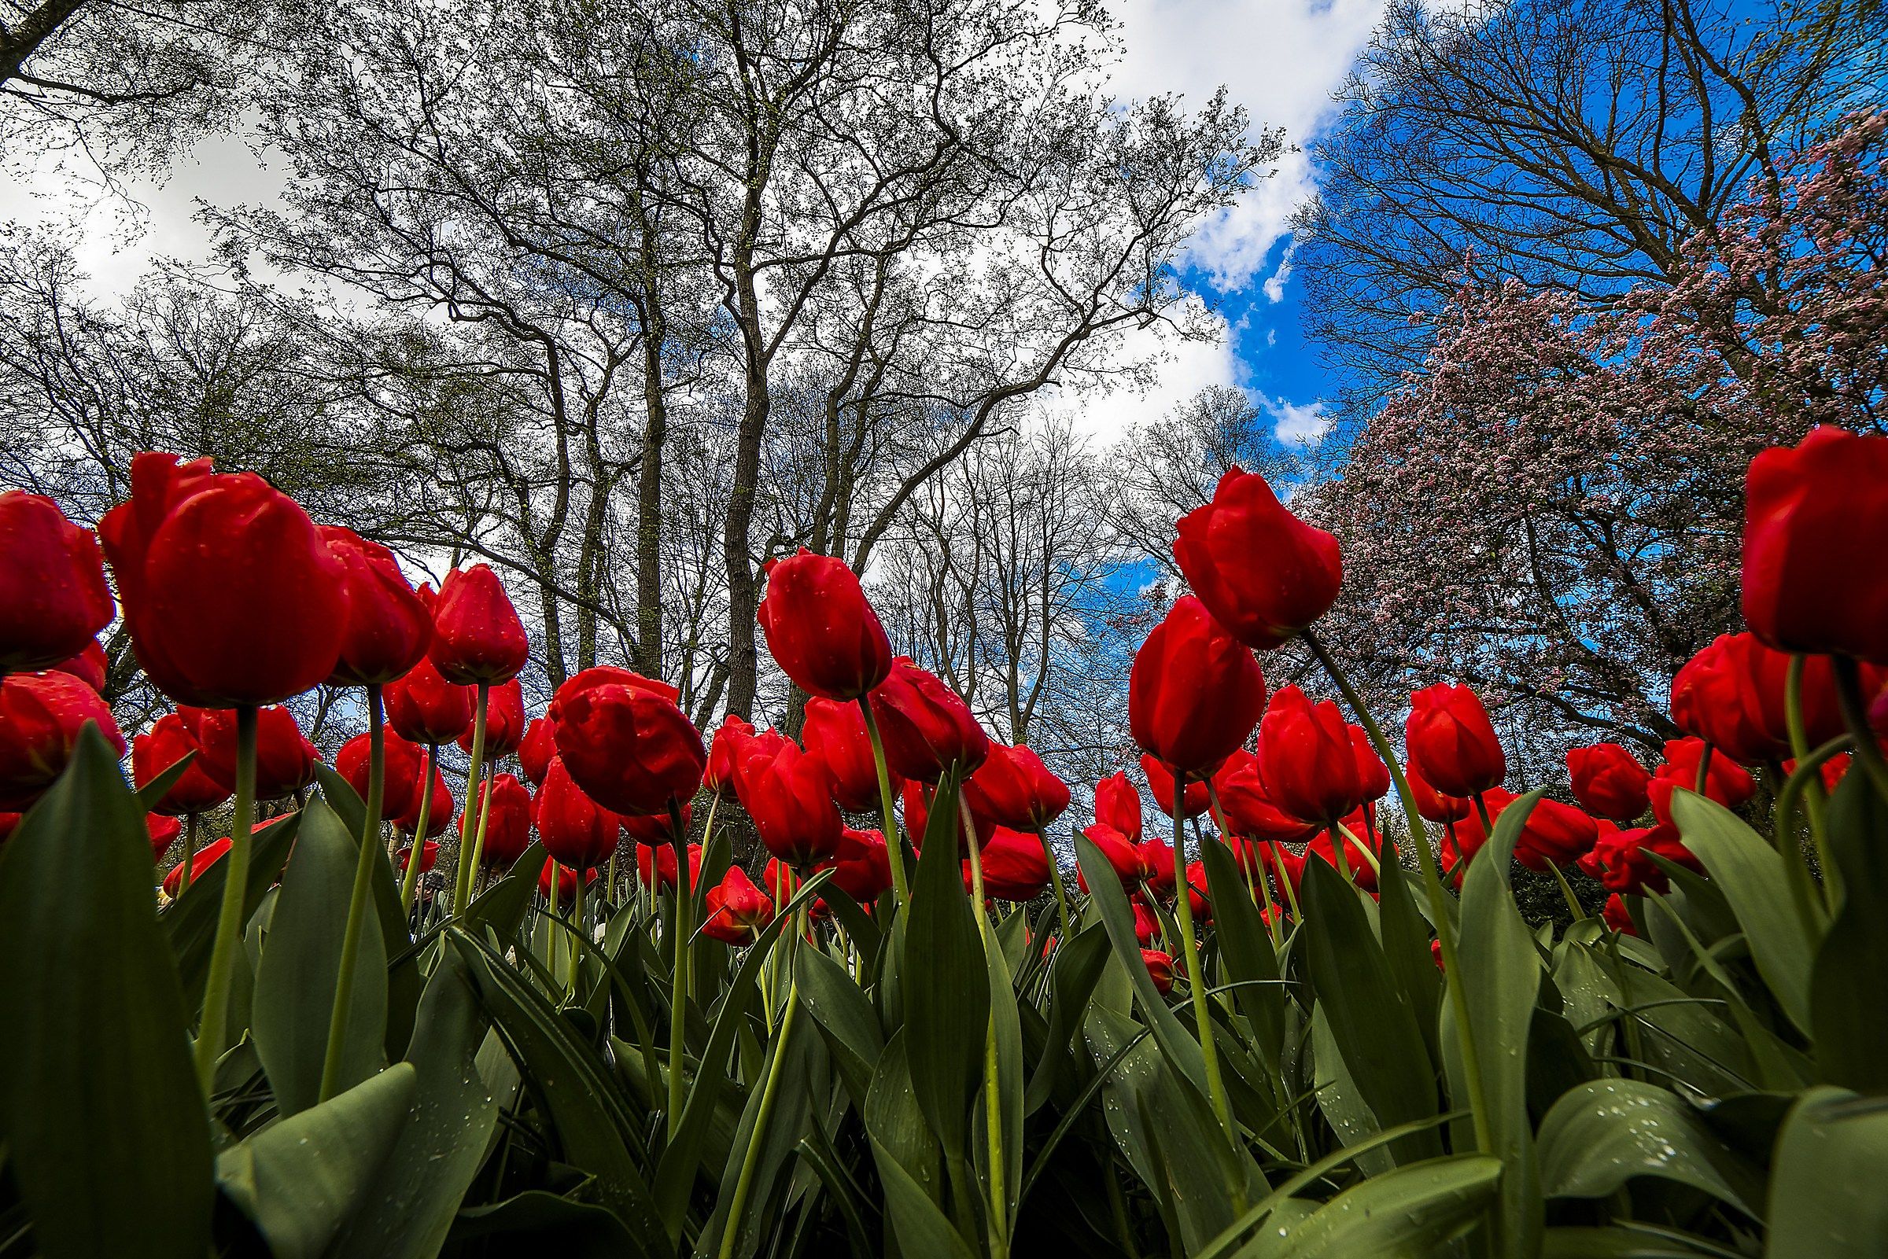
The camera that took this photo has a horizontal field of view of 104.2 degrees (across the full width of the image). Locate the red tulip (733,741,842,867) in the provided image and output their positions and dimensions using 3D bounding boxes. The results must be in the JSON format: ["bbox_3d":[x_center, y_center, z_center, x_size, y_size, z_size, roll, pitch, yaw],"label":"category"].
[{"bbox_3d":[-0.090,0.100,0.429,0.060,0.072,0.060,-15,-16,0],"label":"red tulip"}]

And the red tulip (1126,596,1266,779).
[{"bbox_3d":[0.107,0.024,0.312,0.056,0.078,0.056,3,-18,0],"label":"red tulip"}]

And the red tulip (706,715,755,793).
[{"bbox_3d":[-0.196,0.118,0.695,0.057,0.076,0.057,10,-22,0],"label":"red tulip"}]

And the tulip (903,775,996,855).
[{"bbox_3d":[0.004,0.098,0.437,0.056,0.071,0.056,-7,-18,0],"label":"tulip"}]

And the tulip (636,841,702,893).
[{"bbox_3d":[-0.289,0.246,0.776,0.064,0.068,0.064,-10,-17,0],"label":"tulip"}]

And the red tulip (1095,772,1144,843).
[{"bbox_3d":[0.165,0.170,0.699,0.045,0.068,0.045,-8,-21,11],"label":"red tulip"}]

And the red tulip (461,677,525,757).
[{"bbox_3d":[-0.411,0.075,0.669,0.054,0.080,0.054,-7,-16,0],"label":"red tulip"}]

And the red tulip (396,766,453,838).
[{"bbox_3d":[-0.479,0.153,0.675,0.051,0.072,0.051,-13,-18,0],"label":"red tulip"}]

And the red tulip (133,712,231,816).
[{"bbox_3d":[-0.563,0.101,0.544,0.055,0.068,0.055,-20,-1,44],"label":"red tulip"}]

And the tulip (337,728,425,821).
[{"bbox_3d":[-0.468,0.120,0.612,0.058,0.075,0.058,-16,-8,0],"label":"tulip"}]

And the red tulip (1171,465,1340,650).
[{"bbox_3d":[0.125,-0.029,0.296,0.057,0.076,0.057,-16,-26,0],"label":"red tulip"}]

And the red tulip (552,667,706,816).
[{"bbox_3d":[-0.151,0.054,0.351,0.065,0.068,0.065,-33,-7,-24],"label":"red tulip"}]

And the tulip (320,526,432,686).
[{"bbox_3d":[-0.300,-0.013,0.386,0.052,0.085,0.052,-13,-9,0],"label":"tulip"}]

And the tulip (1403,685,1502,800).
[{"bbox_3d":[0.337,0.074,0.488,0.056,0.070,0.056,-16,-25,32],"label":"tulip"}]

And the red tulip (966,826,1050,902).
[{"bbox_3d":[0.056,0.195,0.617,0.065,0.060,0.060,25,-14,9],"label":"red tulip"}]

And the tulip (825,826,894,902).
[{"bbox_3d":[-0.082,0.216,0.680,0.065,0.067,0.065,-28,-15,0],"label":"tulip"}]

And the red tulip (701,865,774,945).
[{"bbox_3d":[-0.174,0.233,0.621,0.058,0.062,0.058,-28,-43,-23],"label":"red tulip"}]

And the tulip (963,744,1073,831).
[{"bbox_3d":[0.051,0.113,0.531,0.079,0.055,0.055,41,0,17],"label":"tulip"}]

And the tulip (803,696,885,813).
[{"bbox_3d":[-0.053,0.073,0.431,0.057,0.069,0.057,-13,-18,0],"label":"tulip"}]

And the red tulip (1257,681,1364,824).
[{"bbox_3d":[0.198,0.068,0.399,0.053,0.075,0.053,-2,-18,0],"label":"red tulip"}]

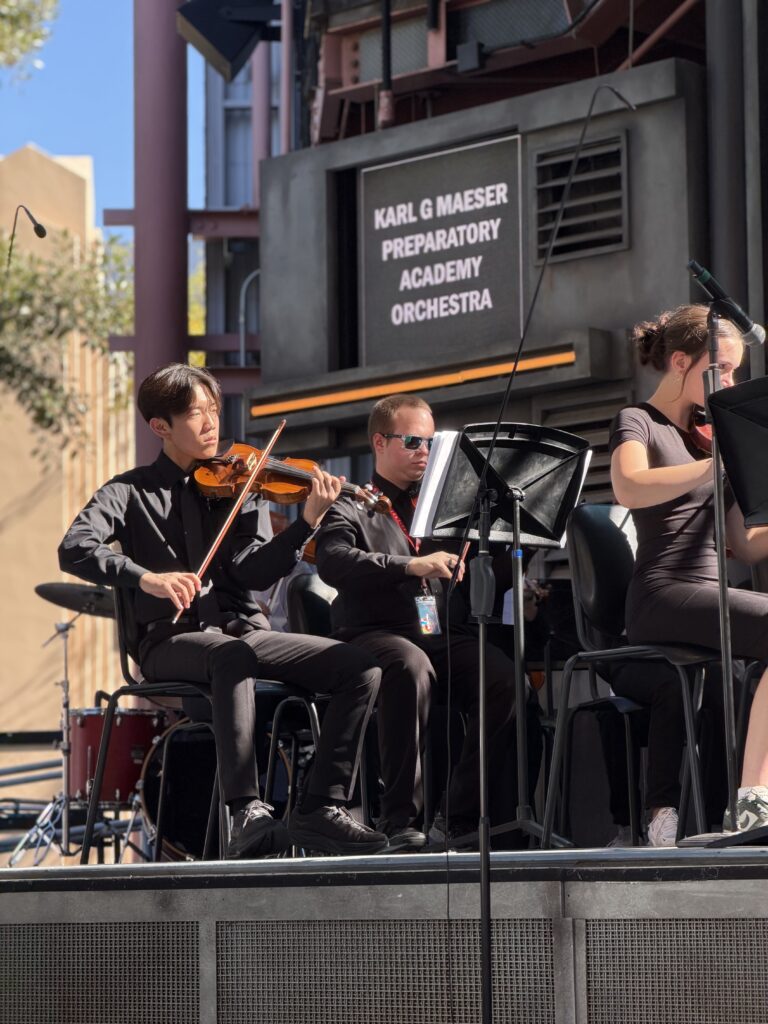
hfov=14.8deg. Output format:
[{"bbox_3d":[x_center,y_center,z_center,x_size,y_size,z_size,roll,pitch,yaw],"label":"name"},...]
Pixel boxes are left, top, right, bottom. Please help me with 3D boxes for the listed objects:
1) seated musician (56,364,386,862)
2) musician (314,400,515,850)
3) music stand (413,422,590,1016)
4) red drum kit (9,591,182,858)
[{"bbox_3d":[-0.370,0.239,7.500,0.640,1.290,0.880,4,-9,-31],"label":"seated musician"},{"bbox_3d":[0.068,0.303,8.164,0.720,1.310,0.600,-7,-10,41],"label":"musician"},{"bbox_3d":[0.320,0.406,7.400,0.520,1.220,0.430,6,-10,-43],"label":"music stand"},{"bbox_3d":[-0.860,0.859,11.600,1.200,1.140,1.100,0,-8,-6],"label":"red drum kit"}]

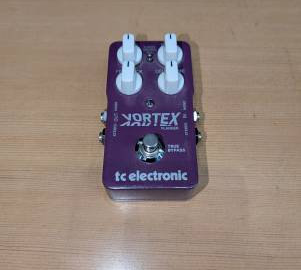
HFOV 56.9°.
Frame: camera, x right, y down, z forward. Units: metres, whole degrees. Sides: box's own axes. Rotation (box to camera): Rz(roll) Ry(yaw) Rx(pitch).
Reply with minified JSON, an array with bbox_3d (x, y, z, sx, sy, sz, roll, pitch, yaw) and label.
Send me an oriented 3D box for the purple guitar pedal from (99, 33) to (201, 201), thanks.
[{"bbox_3d":[0.000,-0.012,0.234,0.085,0.060,0.124,0,68,0],"label":"purple guitar pedal"}]

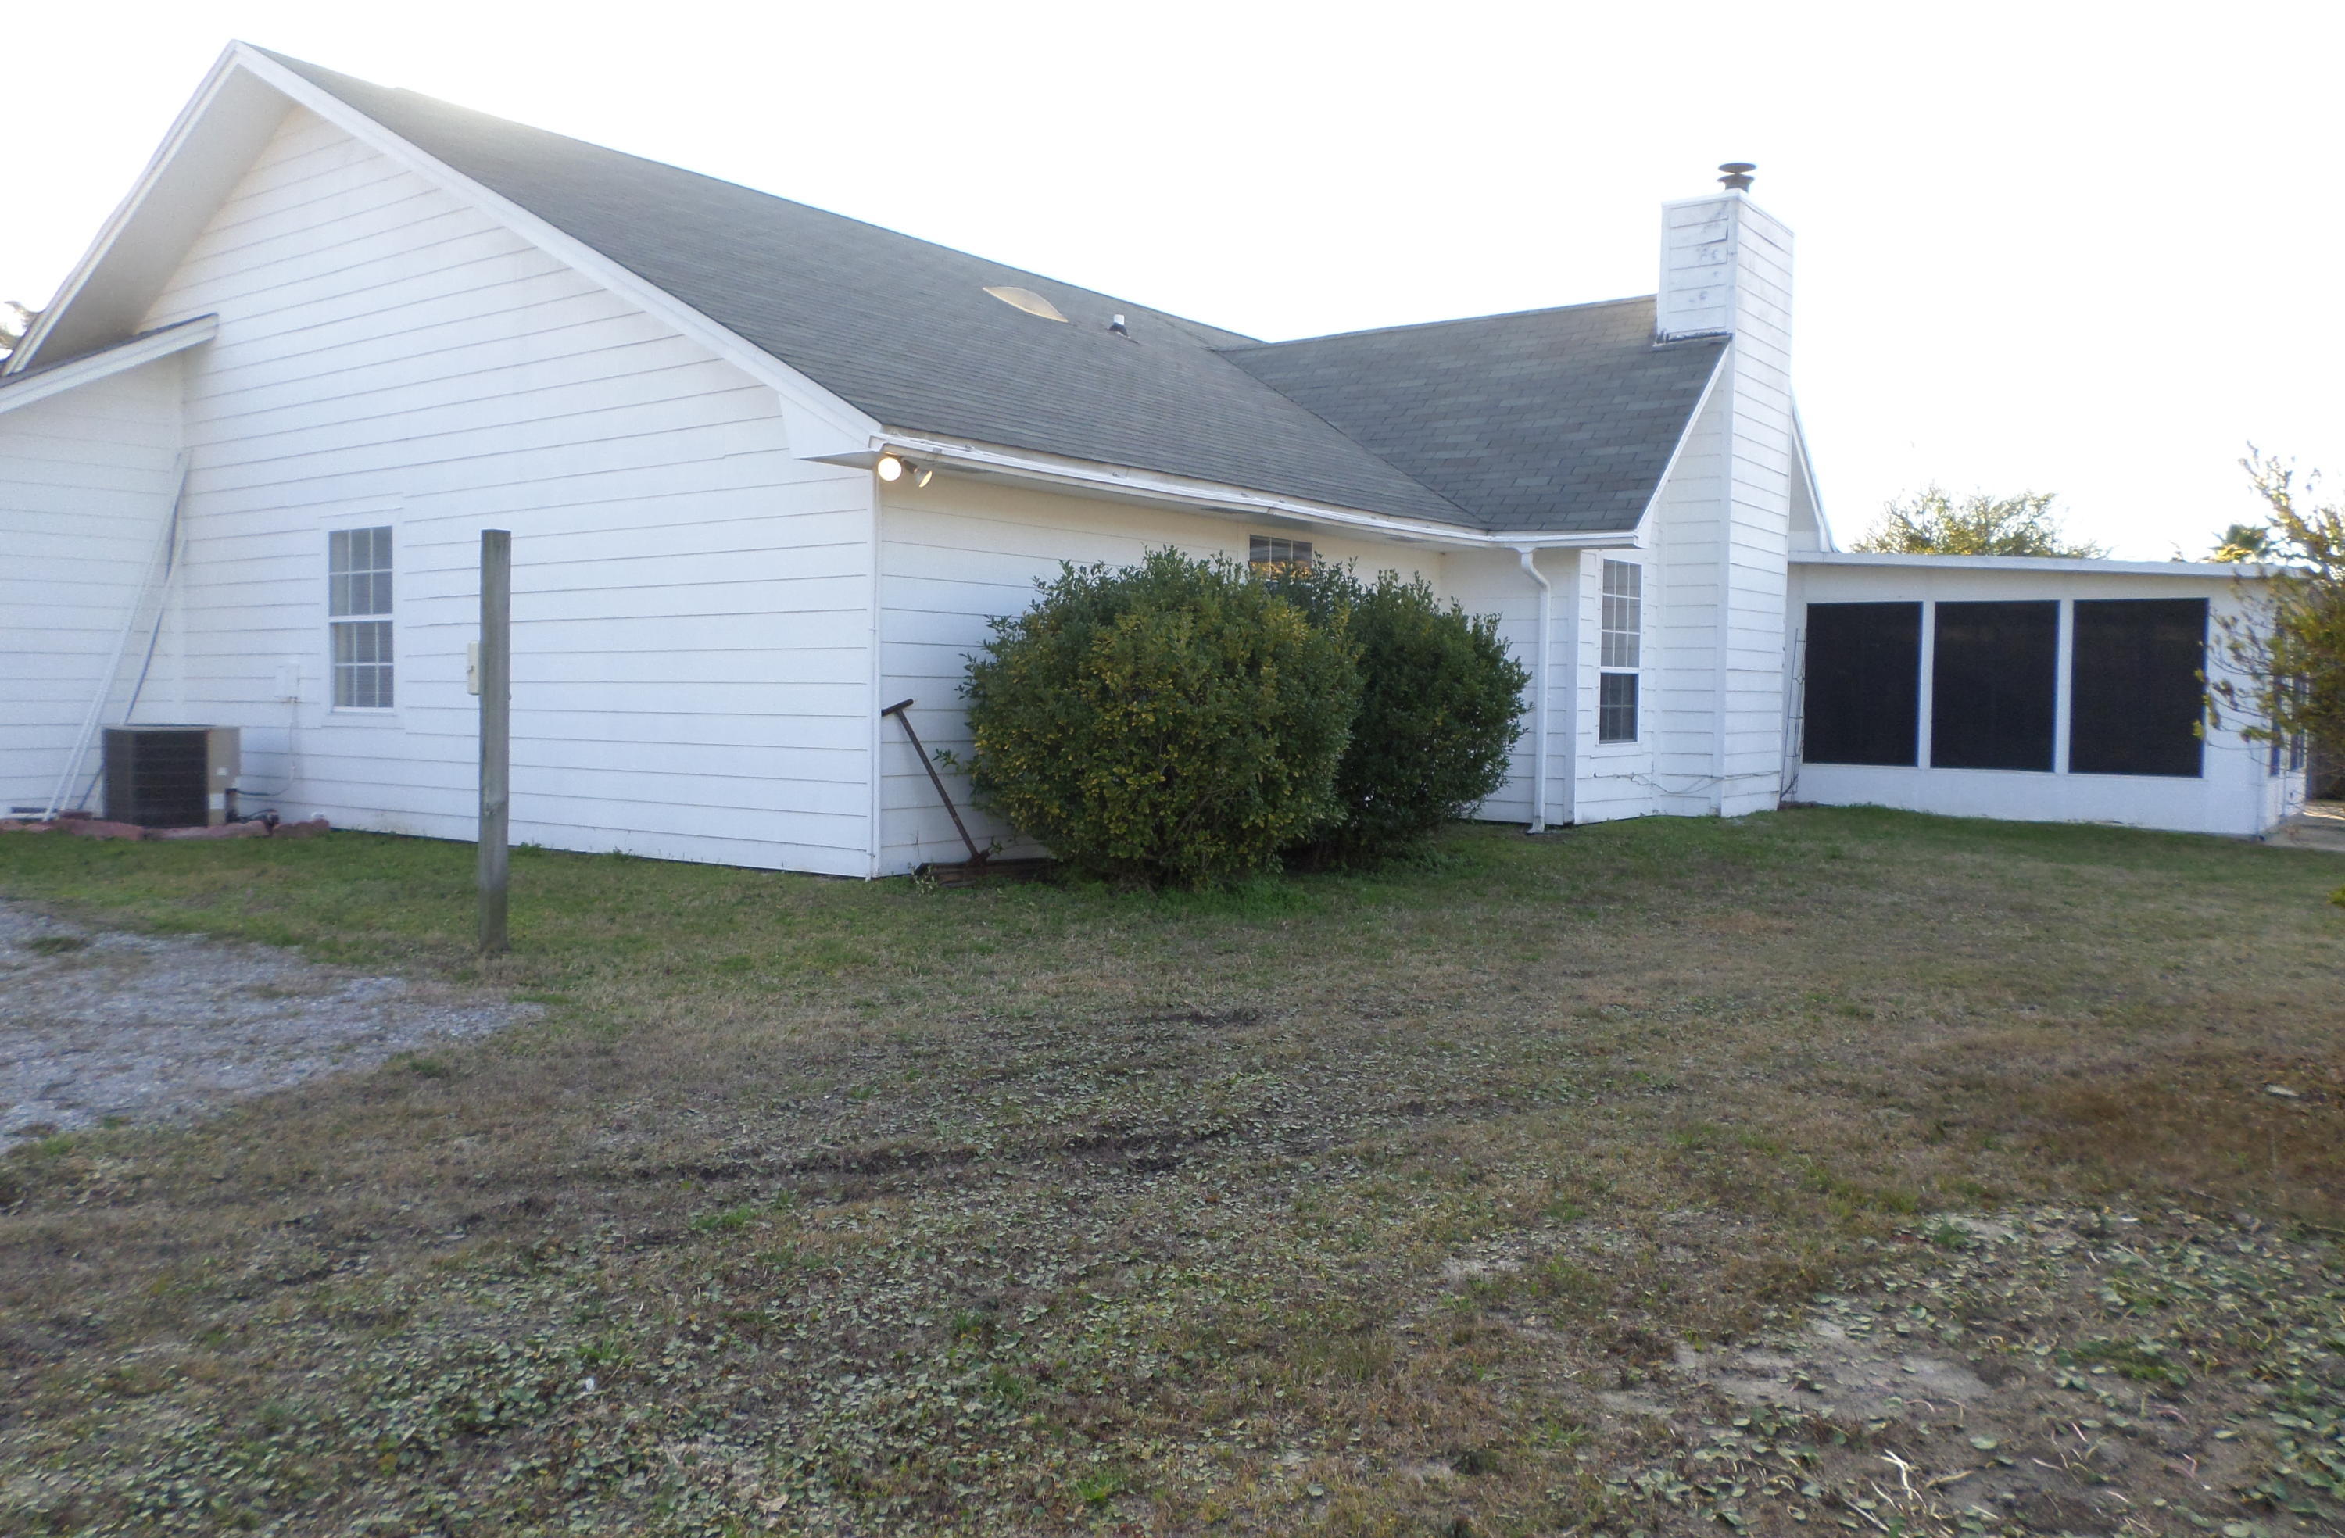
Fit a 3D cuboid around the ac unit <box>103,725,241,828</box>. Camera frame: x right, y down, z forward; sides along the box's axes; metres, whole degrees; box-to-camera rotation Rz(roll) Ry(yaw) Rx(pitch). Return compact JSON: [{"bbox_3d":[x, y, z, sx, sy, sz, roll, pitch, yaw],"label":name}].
[{"bbox_3d":[-7.446,0.057,12.599,0.690,0.735,0.690,2,3,36],"label":"ac unit"}]

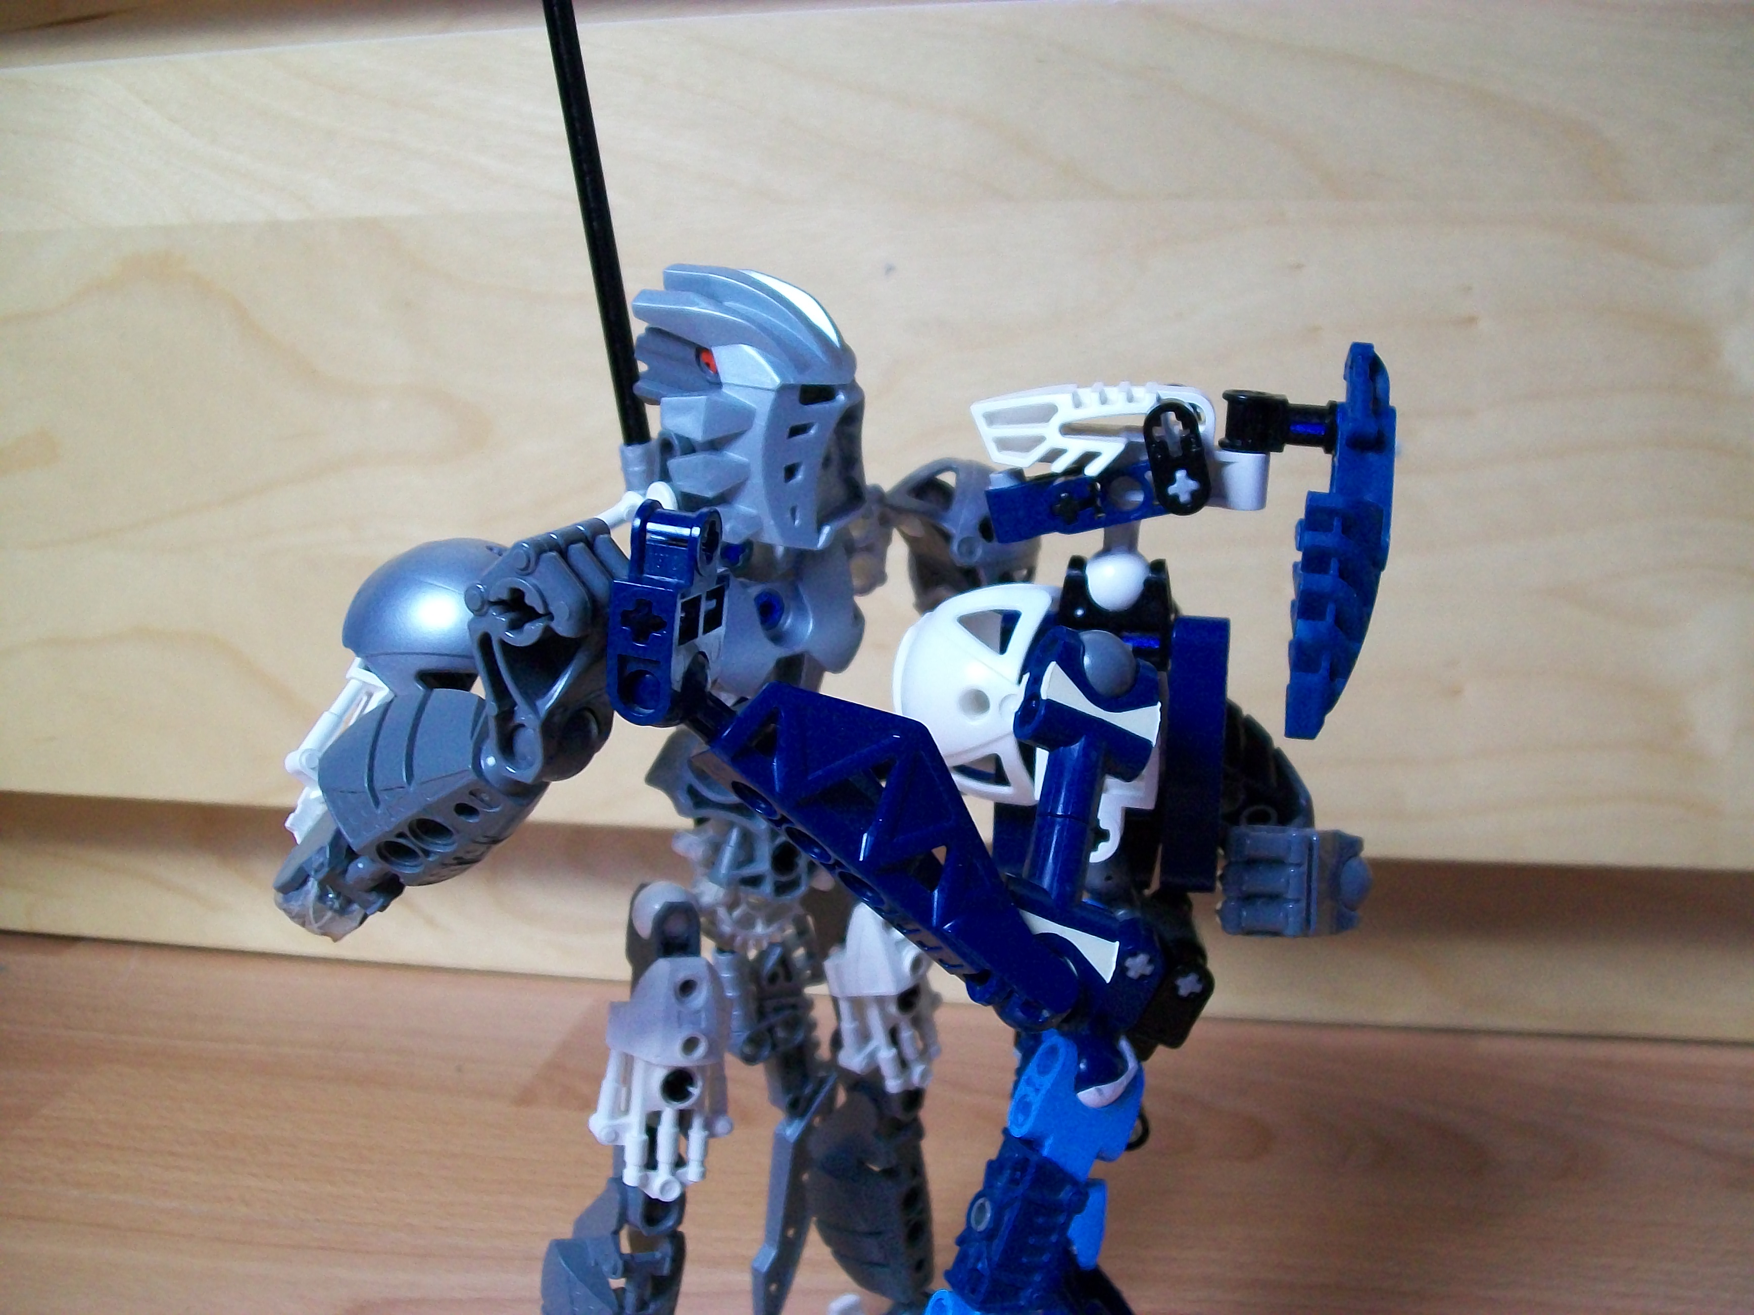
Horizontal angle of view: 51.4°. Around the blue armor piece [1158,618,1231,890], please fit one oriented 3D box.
[{"bbox_3d":[0.045,0.014,0.260,0.008,0.040,0.008,3,8,10],"label":"blue armor piece"}]

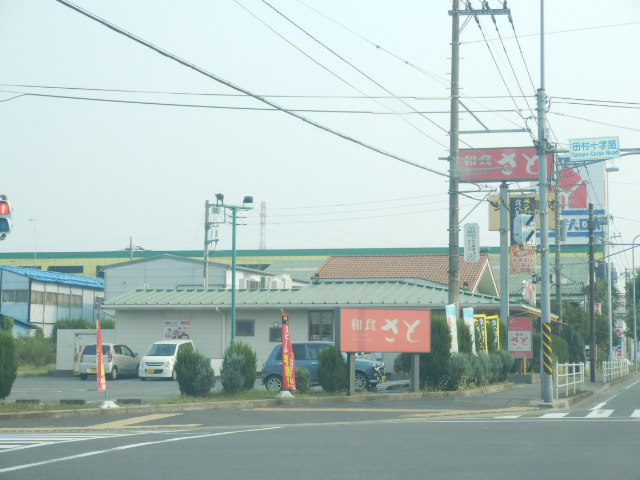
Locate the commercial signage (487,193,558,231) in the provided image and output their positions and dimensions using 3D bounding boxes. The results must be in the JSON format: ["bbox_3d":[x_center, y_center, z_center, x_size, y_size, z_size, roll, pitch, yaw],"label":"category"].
[{"bbox_3d":[12.227,-1.656,98.000,4.200,2.200,0.400,-1,-4,12],"label":"commercial signage"}]

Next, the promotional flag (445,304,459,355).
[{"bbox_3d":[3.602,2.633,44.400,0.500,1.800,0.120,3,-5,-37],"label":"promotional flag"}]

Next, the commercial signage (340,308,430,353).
[{"bbox_3d":[1.562,2.260,40.395,2.614,1.050,0.220,3,-5,-30],"label":"commercial signage"}]

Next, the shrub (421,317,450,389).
[{"bbox_3d":[3.301,3.201,46.500,0.900,2.150,0.850,-1,-4,11],"label":"shrub"}]

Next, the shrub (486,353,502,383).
[{"bbox_3d":[5.486,4.012,51.000,0.650,0.972,0.650,0,-4,0],"label":"shrub"}]

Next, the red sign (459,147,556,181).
[{"bbox_3d":[6.549,-2.651,57.500,3.450,1.250,0.400,-1,-4,12],"label":"red sign"}]

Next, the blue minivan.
[{"bbox_3d":[0.083,3.495,45.200,3.395,1.440,1.475,-1,-4,11],"label":"blue minivan"}]

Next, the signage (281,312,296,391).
[{"bbox_3d":[-0.728,2.588,37.600,0.420,1.830,0.120,0,-4,0],"label":"signage"}]

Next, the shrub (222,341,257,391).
[{"bbox_3d":[-2.119,3.321,42.300,0.920,1.313,0.920,0,-4,0],"label":"shrub"}]

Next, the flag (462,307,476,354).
[{"bbox_3d":[4.702,2.931,51.000,0.450,1.720,0.200,-1,-4,12],"label":"flag"}]

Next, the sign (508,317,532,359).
[{"bbox_3d":[7.061,3.434,57.300,0.870,1.480,0.200,-1,-4,12],"label":"sign"}]

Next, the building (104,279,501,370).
[{"bbox_3d":[1.259,3.993,72.274,17.019,4.300,16.000,-1,-4,13],"label":"building"}]

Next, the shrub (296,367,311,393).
[{"bbox_3d":[-0.429,3.627,42.300,0.500,0.676,0.500,0,-4,0],"label":"shrub"}]

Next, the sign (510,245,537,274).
[{"bbox_3d":[7.167,0.697,57.300,0.900,1.050,0.150,-1,-4,12],"label":"sign"}]

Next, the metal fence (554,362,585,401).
[{"bbox_3d":[6.442,3.552,41.572,0.100,0.850,9.800,-1,-4,12],"label":"metal fence"}]

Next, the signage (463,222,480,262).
[{"bbox_3d":[4.774,0.094,51.000,0.500,1.220,0.130,-1,-4,12],"label":"signage"}]

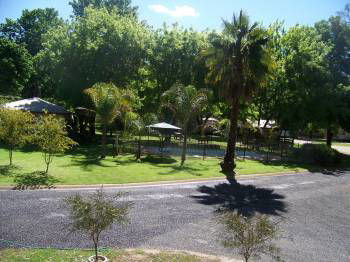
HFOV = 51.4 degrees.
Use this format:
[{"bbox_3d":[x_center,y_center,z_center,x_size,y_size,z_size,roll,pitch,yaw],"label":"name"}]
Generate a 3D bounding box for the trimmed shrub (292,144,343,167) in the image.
[{"bbox_3d":[9.287,1.448,23.704,3.200,1.300,2.600,0,3,0],"label":"trimmed shrub"}]

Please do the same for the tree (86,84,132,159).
[{"bbox_3d":[-4.753,-0.722,25.997,3.500,5.400,3.400,0,3,0],"label":"tree"}]

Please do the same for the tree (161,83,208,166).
[{"bbox_3d":[0.580,-0.379,22.209,3.000,5.100,3.000,0,3,0],"label":"tree"}]

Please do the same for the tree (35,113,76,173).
[{"bbox_3d":[-6.525,0.667,19.860,2.350,3.250,2.300,0,3,0],"label":"tree"}]

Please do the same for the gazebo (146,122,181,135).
[{"bbox_3d":[-0.864,0.575,28.065,2.650,2.600,2.650,0,3,0],"label":"gazebo"}]

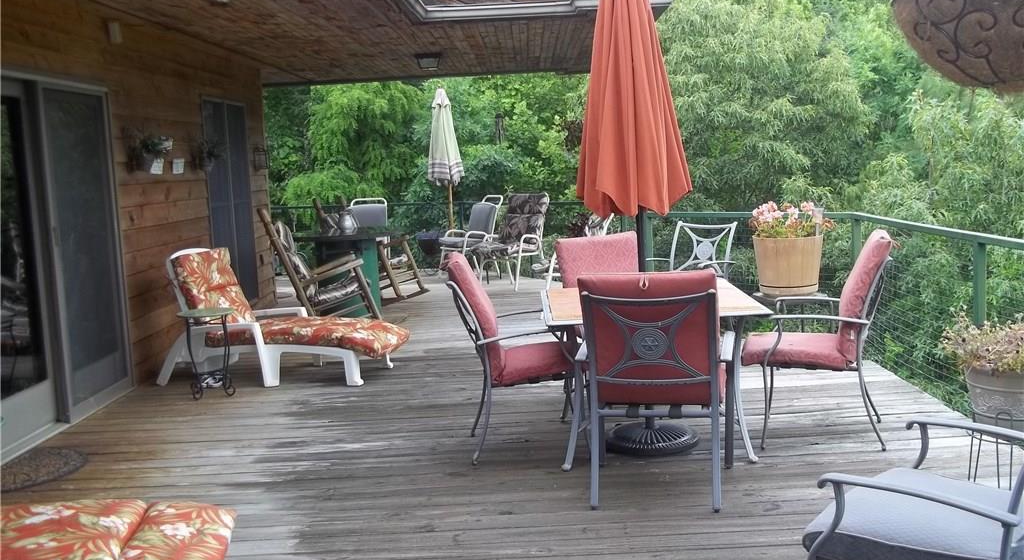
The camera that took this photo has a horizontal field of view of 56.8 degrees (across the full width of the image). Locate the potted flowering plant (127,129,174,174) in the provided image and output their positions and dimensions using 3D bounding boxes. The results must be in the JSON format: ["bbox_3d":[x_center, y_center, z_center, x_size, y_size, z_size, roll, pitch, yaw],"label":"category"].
[{"bbox_3d":[-2.590,-0.933,6.765,0.240,0.310,0.330,-2,7,1],"label":"potted flowering plant"}]

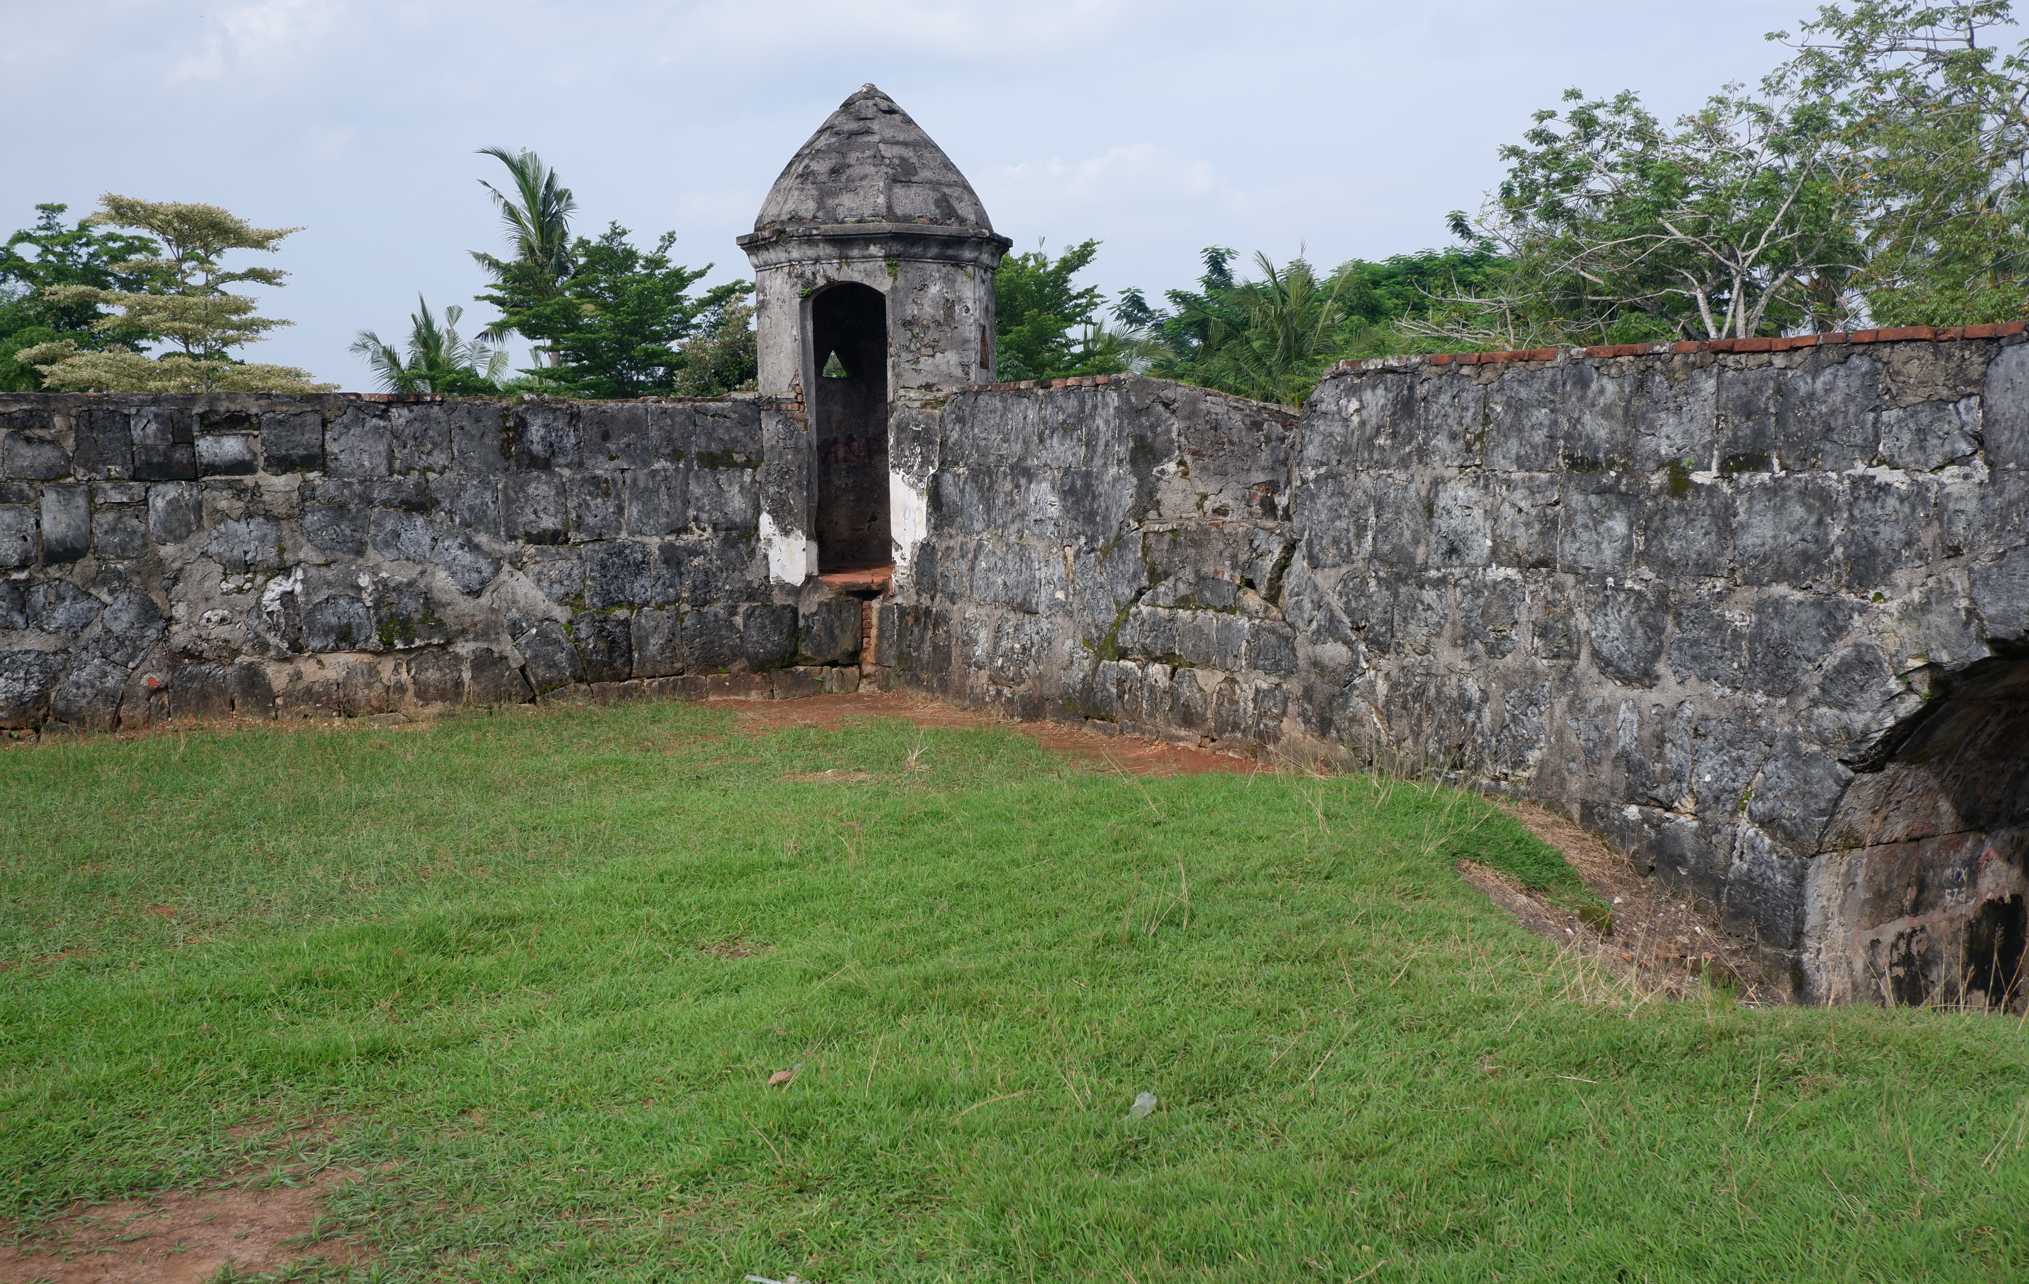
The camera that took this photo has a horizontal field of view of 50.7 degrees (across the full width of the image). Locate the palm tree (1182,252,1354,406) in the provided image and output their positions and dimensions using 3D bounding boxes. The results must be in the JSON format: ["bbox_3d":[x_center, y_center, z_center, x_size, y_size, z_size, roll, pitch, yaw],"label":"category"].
[{"bbox_3d":[4.405,-3.064,37.880,3.500,7.527,3.500,0,5,7],"label":"palm tree"}]

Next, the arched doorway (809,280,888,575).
[{"bbox_3d":[-1.071,-1.417,14.120,0.530,1.877,0.320,1,5,16],"label":"arched doorway"}]

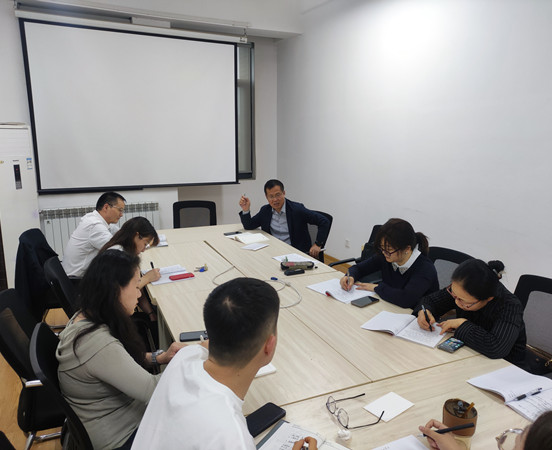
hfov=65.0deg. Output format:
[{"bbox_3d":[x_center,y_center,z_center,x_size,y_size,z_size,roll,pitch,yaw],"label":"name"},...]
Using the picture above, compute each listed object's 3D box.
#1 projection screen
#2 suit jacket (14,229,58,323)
[{"bbox_3d":[-1.942,-1.639,6.335,2.910,2.200,0.060,-5,13,-24],"label":"projection screen"},{"bbox_3d":[-1.765,0.366,3.260,0.300,0.650,0.430,-5,13,-24],"label":"suit jacket"}]

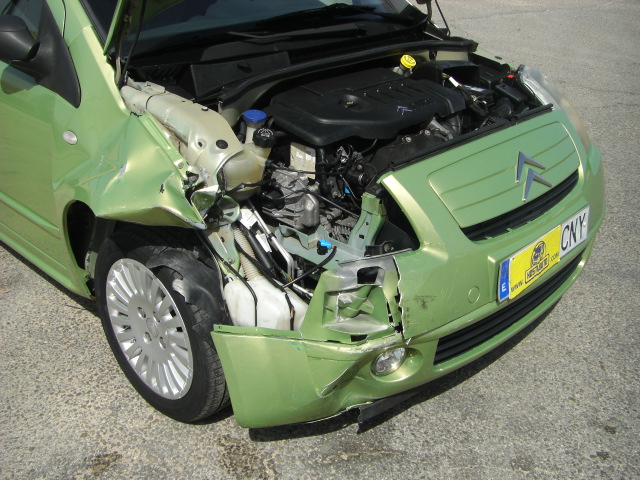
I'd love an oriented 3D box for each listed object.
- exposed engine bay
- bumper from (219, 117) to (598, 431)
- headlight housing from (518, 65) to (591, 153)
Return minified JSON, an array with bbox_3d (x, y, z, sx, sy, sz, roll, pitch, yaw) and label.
[{"bbox_3d":[0.165,-0.242,2.248,0.730,0.570,1.280,23,34,39],"label":"exposed engine bay"},{"bbox_3d":[0.457,-0.005,2.107,0.490,0.650,1.600,23,34,39],"label":"bumper"},{"bbox_3d":[0.796,-0.444,2.408,0.350,0.265,0.270,23,34,39],"label":"headlight housing"}]

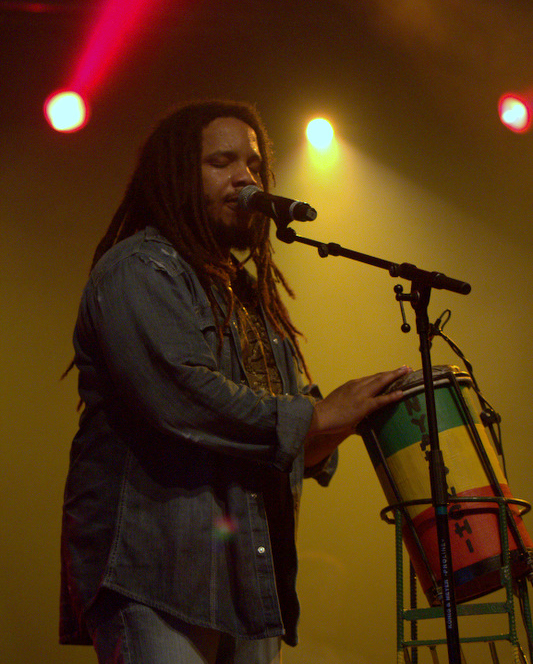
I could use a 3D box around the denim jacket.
[{"bbox_3d":[-0.130,0.206,5.380,0.470,0.800,0.500,-10,-14,32],"label":"denim jacket"}]

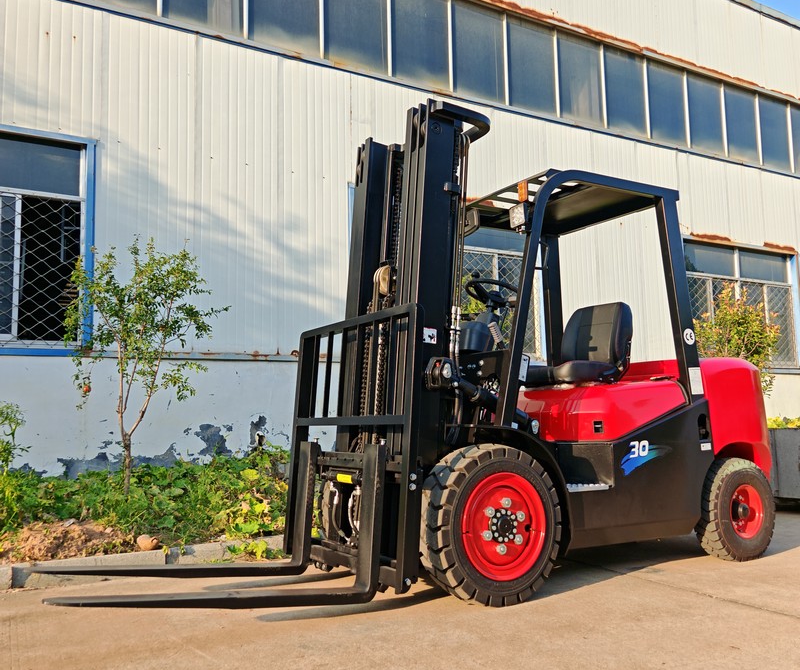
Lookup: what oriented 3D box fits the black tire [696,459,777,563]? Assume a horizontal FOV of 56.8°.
[{"bbox_3d":[1.905,1.004,4.230,0.580,0.580,0.175,2,-6,-30],"label":"black tire"}]

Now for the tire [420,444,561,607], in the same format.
[{"bbox_3d":[0.416,0.861,3.392,0.705,0.705,0.215,2,-6,-30],"label":"tire"}]

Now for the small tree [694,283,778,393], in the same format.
[{"bbox_3d":[3.947,0.366,8.778,1.050,1.900,1.050,2,-6,-30],"label":"small tree"}]

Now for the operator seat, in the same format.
[{"bbox_3d":[0.984,0.057,4.391,0.610,0.510,0.480,2,-6,-30],"label":"operator seat"}]

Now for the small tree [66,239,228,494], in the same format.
[{"bbox_3d":[-1.879,0.280,5.502,1.120,1.920,1.050,2,-6,-30],"label":"small tree"}]

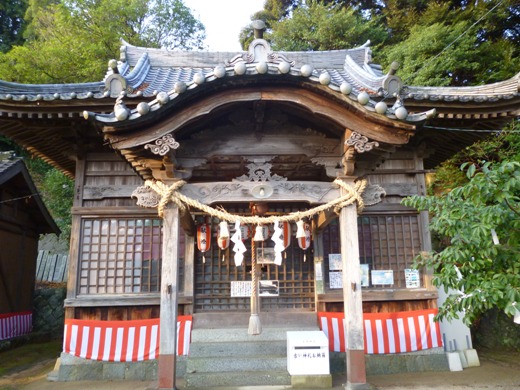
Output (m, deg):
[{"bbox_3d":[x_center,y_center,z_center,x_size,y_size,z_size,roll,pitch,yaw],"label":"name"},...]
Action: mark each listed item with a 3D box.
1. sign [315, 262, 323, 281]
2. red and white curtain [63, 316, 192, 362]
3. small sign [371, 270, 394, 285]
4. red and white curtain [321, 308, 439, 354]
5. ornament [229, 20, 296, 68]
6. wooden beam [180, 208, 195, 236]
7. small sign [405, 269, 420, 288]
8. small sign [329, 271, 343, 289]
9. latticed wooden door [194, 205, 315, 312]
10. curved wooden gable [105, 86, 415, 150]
[{"bbox_3d":[0.879,1.137,6.253,0.088,0.260,0.012,-1,-10,-2],"label":"sign"},{"bbox_3d":[-1.879,2.045,5.964,1.789,0.587,0.140,-1,-10,-2],"label":"red and white curtain"},{"bbox_3d":[1.841,1.241,6.310,0.315,0.210,0.015,-1,-10,-2],"label":"small sign"},{"bbox_3d":[1.756,1.973,6.074,1.767,0.587,0.140,-1,-10,-2],"label":"red and white curtain"},{"bbox_3d":[0.009,-1.521,4.291,0.683,0.423,0.280,-1,-10,-2],"label":"ornament"},{"bbox_3d":[-1.015,0.329,5.556,0.140,0.260,1.450,-1,-10,-2],"label":"wooden beam"},{"bbox_3d":[2.294,1.261,6.318,0.210,0.285,0.015,-1,-10,-2],"label":"small sign"},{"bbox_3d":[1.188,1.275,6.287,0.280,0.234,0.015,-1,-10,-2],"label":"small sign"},{"bbox_3d":[-0.087,0.926,6.357,1.780,1.630,0.070,-1,-10,-2],"label":"latticed wooden door"},{"bbox_3d":[0.009,-0.768,4.155,2.977,0.618,0.180,-1,-10,-2],"label":"curved wooden gable"}]

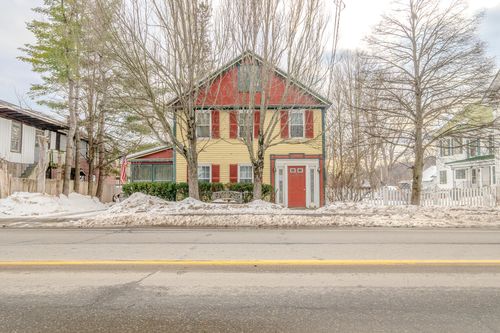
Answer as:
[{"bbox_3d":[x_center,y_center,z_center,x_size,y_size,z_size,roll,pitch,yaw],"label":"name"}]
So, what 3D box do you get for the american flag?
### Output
[{"bbox_3d":[-6.225,0.197,16.502,0.362,1.387,0.250,0,-2,0],"label":"american flag"}]

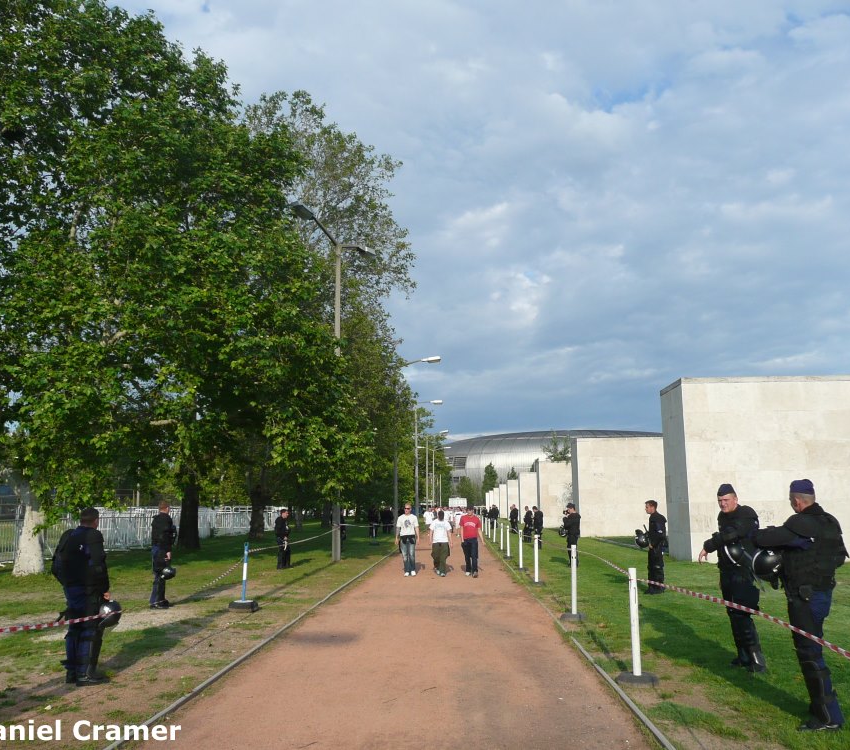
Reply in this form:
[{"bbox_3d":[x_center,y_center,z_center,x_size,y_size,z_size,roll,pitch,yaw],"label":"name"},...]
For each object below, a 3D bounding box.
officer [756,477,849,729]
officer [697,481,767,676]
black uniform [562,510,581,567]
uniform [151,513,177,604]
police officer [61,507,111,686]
[{"bbox_3d":[2.908,1.741,6.248,0.680,1.850,0.600,-7,-12,36],"label":"officer"},{"bbox_3d":[3.269,2.146,8.572,0.620,1.880,0.660,6,-11,-33],"label":"officer"},{"bbox_3d":[4.281,4.771,23.637,0.480,1.620,0.540,-1,-10,6],"label":"black uniform"},{"bbox_3d":[-4.743,3.334,14.616,0.540,1.640,0.440,-8,-12,37],"label":"uniform"},{"bbox_3d":[-3.344,2.208,7.944,0.440,1.530,0.560,9,-13,-43],"label":"police officer"}]

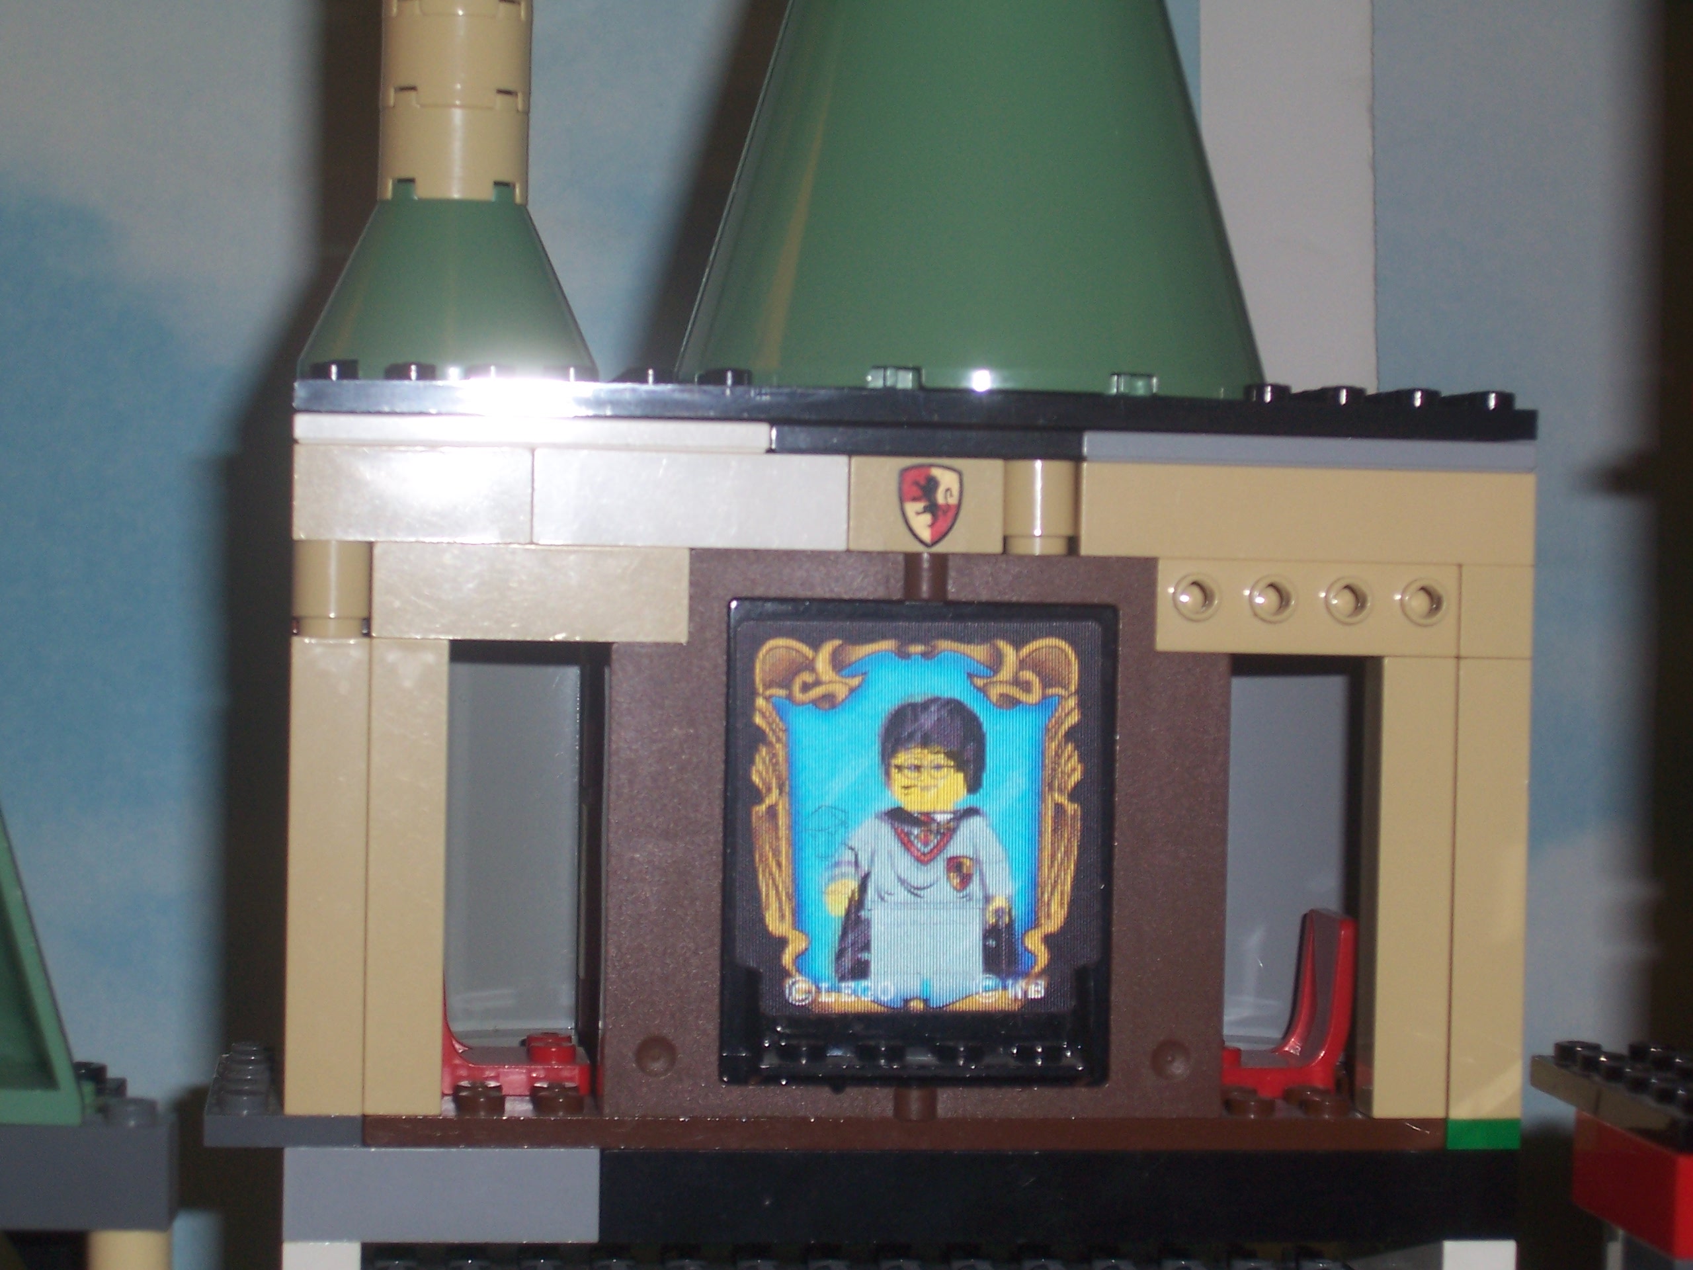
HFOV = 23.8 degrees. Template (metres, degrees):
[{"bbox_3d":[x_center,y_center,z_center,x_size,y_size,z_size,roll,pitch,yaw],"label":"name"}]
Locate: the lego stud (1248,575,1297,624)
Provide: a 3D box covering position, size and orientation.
[{"bbox_3d":[0.044,-0.004,0.413,0.005,0.005,0.002,1,1,-7],"label":"lego stud"}]

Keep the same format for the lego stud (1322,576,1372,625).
[{"bbox_3d":[0.052,-0.004,0.414,0.005,0.005,0.002,1,1,-7],"label":"lego stud"}]

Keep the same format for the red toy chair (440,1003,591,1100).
[{"bbox_3d":[-0.037,0.038,0.428,0.018,0.019,0.016,1,1,-7],"label":"red toy chair"}]

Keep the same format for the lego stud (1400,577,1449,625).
[{"bbox_3d":[0.060,-0.003,0.415,0.005,0.005,0.002,1,1,-7],"label":"lego stud"}]

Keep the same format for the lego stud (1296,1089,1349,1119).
[{"bbox_3d":[0.050,0.049,0.420,0.005,0.002,0.005,1,1,-7],"label":"lego stud"}]

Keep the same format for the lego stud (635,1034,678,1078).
[{"bbox_3d":[-0.019,0.043,0.407,0.004,0.004,0.001,1,1,-7],"label":"lego stud"}]

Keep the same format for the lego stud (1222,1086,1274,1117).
[{"bbox_3d":[0.042,0.049,0.419,0.005,0.002,0.005,1,1,-7],"label":"lego stud"}]

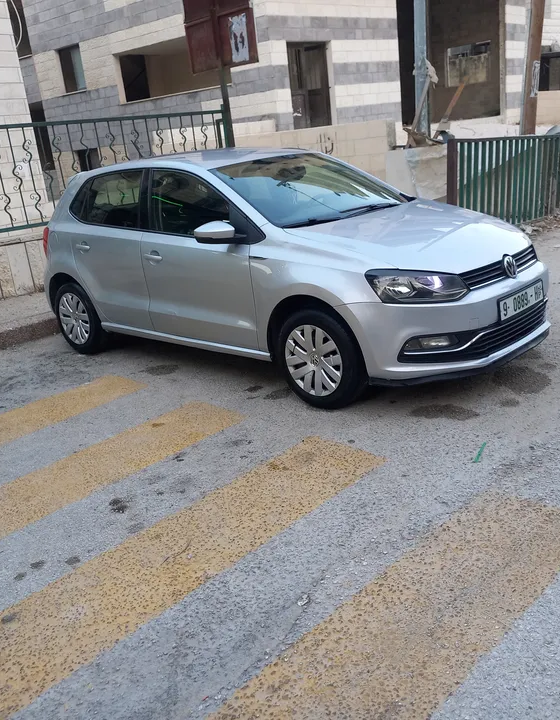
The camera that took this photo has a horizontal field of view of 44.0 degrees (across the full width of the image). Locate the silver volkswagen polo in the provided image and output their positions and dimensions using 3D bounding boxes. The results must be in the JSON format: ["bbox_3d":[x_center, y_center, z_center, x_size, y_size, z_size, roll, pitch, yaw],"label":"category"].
[{"bbox_3d":[-0.158,-0.793,4.993,3.970,1.455,1.700,10,24,42],"label":"silver volkswagen polo"}]

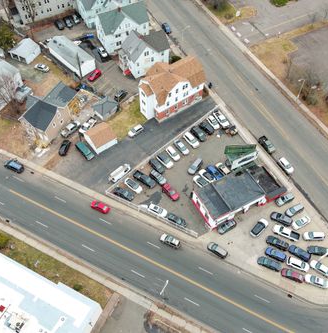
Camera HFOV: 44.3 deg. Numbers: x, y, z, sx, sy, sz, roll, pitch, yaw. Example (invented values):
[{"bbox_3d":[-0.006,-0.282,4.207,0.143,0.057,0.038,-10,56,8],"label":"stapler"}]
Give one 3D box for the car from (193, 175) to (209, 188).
[{"bbox_3d":[8.883,3.896,95.903,4.650,1.500,1.820,38,65,21],"label":"car"}]

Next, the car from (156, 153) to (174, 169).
[{"bbox_3d":[0.217,-1.415,100.811,4.450,1.620,1.800,39,63,23],"label":"car"}]

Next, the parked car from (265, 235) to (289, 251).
[{"bbox_3d":[24.745,16.671,87.618,4.896,1.420,1.838,23,57,15],"label":"parked car"}]

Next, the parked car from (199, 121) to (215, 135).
[{"bbox_3d":[11.466,-10.375,107.689,1.870,1.720,4.600,-28,61,-17],"label":"parked car"}]

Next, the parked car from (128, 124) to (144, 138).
[{"bbox_3d":[-7.272,-9.402,106.352,4.350,1.580,1.780,-37,63,-23],"label":"parked car"}]

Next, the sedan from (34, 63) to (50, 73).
[{"bbox_3d":[-36.430,-29.573,120.021,4.692,1.450,1.818,22,57,15],"label":"sedan"}]

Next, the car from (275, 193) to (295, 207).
[{"bbox_3d":[28.739,7.785,95.718,4.800,1.460,1.830,-26,60,-16],"label":"car"}]

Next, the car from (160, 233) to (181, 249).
[{"bbox_3d":[1.415,16.019,87.627,4.641,1.720,1.869,23,57,15],"label":"car"}]

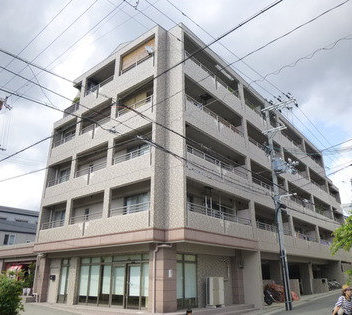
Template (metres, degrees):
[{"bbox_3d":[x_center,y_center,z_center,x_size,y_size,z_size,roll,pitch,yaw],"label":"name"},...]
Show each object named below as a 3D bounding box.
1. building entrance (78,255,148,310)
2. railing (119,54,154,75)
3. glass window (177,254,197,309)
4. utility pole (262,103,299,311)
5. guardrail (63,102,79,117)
[{"bbox_3d":[-3.309,6.252,15.405,5.400,2.430,0.220,-17,-27,37],"label":"building entrance"},{"bbox_3d":[-2.291,-5.314,17.651,2.870,0.420,0.080,-17,-27,37],"label":"railing"},{"bbox_3d":[0.528,5.827,14.329,0.100,2.360,1.530,-17,-27,37],"label":"glass window"},{"bbox_3d":[6.763,2.217,18.095,2.250,12.500,0.850,-17,-27,37],"label":"utility pole"},{"bbox_3d":[-7.497,-3.334,21.799,2.200,0.940,0.090,-17,-27,37],"label":"guardrail"}]

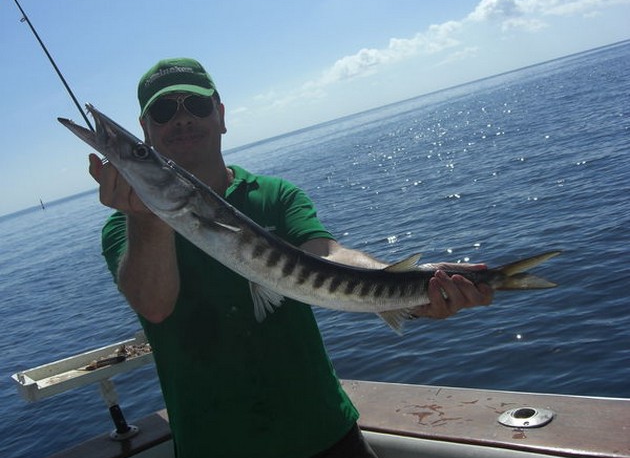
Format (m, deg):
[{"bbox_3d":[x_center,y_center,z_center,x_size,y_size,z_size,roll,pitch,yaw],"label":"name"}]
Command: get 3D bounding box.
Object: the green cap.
[{"bbox_3d":[-0.294,-0.305,1.490,0.178,0.130,0.265,-11,4,-4],"label":"green cap"}]

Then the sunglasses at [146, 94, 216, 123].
[{"bbox_3d":[-0.291,-0.254,1.500,0.143,0.053,0.140,-7,4,-7],"label":"sunglasses"}]

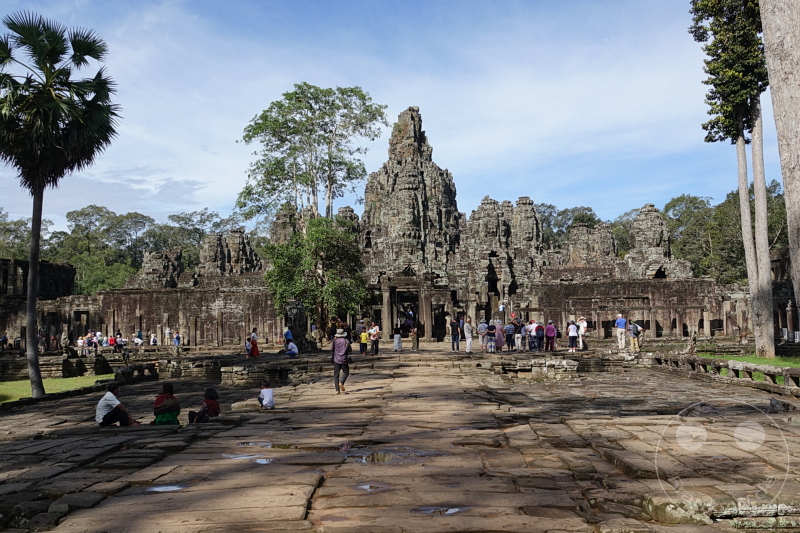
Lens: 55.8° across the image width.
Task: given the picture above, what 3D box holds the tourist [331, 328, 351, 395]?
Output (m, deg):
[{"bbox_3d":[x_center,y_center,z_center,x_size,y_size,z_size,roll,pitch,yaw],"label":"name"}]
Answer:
[{"bbox_3d":[-1.479,2.416,19.100,0.550,1.664,0.480,0,-5,-5],"label":"tourist"}]

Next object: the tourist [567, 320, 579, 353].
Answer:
[{"bbox_3d":[8.588,3.490,37.500,0.500,1.577,0.360,0,-5,-5],"label":"tourist"}]

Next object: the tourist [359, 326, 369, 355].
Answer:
[{"bbox_3d":[-1.659,3.529,35.500,0.440,1.376,0.280,0,-5,0],"label":"tourist"}]

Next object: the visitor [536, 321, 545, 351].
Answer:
[{"bbox_3d":[7.021,3.528,37.800,0.480,1.529,0.420,0,-5,0],"label":"visitor"}]

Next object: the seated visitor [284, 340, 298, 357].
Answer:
[{"bbox_3d":[-4.740,3.593,33.000,0.620,0.795,0.480,-1,-5,8],"label":"seated visitor"}]

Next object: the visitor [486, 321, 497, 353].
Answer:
[{"bbox_3d":[4.431,3.390,36.500,0.480,1.617,0.360,0,-5,0],"label":"visitor"}]

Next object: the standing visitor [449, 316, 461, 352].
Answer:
[{"bbox_3d":[2.743,3.361,37.200,0.500,1.747,0.350,0,-5,5],"label":"standing visitor"}]

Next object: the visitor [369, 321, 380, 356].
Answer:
[{"bbox_3d":[-1.168,3.321,34.600,0.500,1.556,0.400,-1,-5,8],"label":"visitor"}]

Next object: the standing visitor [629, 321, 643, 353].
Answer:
[{"bbox_3d":[11.837,3.526,38.000,0.620,1.616,0.460,1,-5,-14],"label":"standing visitor"}]

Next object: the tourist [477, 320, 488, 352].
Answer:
[{"bbox_3d":[4.136,3.469,37.600,0.530,1.699,0.360,0,-5,5],"label":"tourist"}]

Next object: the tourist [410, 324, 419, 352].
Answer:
[{"bbox_3d":[0.776,3.875,41.000,0.400,1.513,0.420,2,-5,-20],"label":"tourist"}]

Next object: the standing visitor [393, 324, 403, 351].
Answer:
[{"bbox_3d":[-0.077,3.638,38.600,0.470,1.479,0.350,0,-5,0],"label":"standing visitor"}]

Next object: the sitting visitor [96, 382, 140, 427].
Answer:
[{"bbox_3d":[-5.105,2.512,13.700,0.780,0.788,0.460,1,-5,-11],"label":"sitting visitor"}]

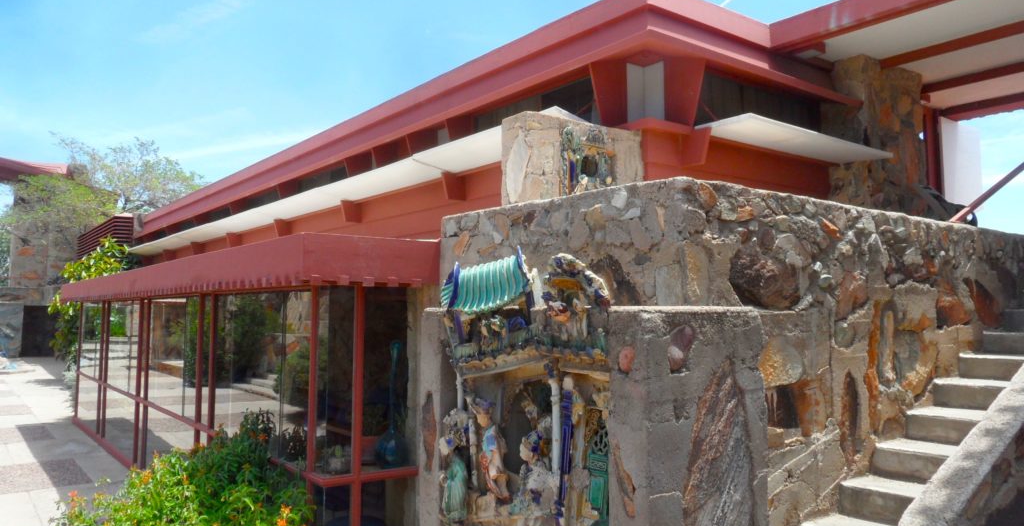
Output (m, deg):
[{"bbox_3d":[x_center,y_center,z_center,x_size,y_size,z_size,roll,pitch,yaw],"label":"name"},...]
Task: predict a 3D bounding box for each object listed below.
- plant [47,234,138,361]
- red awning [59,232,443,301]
[{"bbox_3d":[-7.650,0.765,12.946,1.170,2.380,1.200,4,-5,-39],"label":"plant"},{"bbox_3d":[-4.055,0.280,8.437,1.050,0.310,10.370,4,-5,-39],"label":"red awning"}]

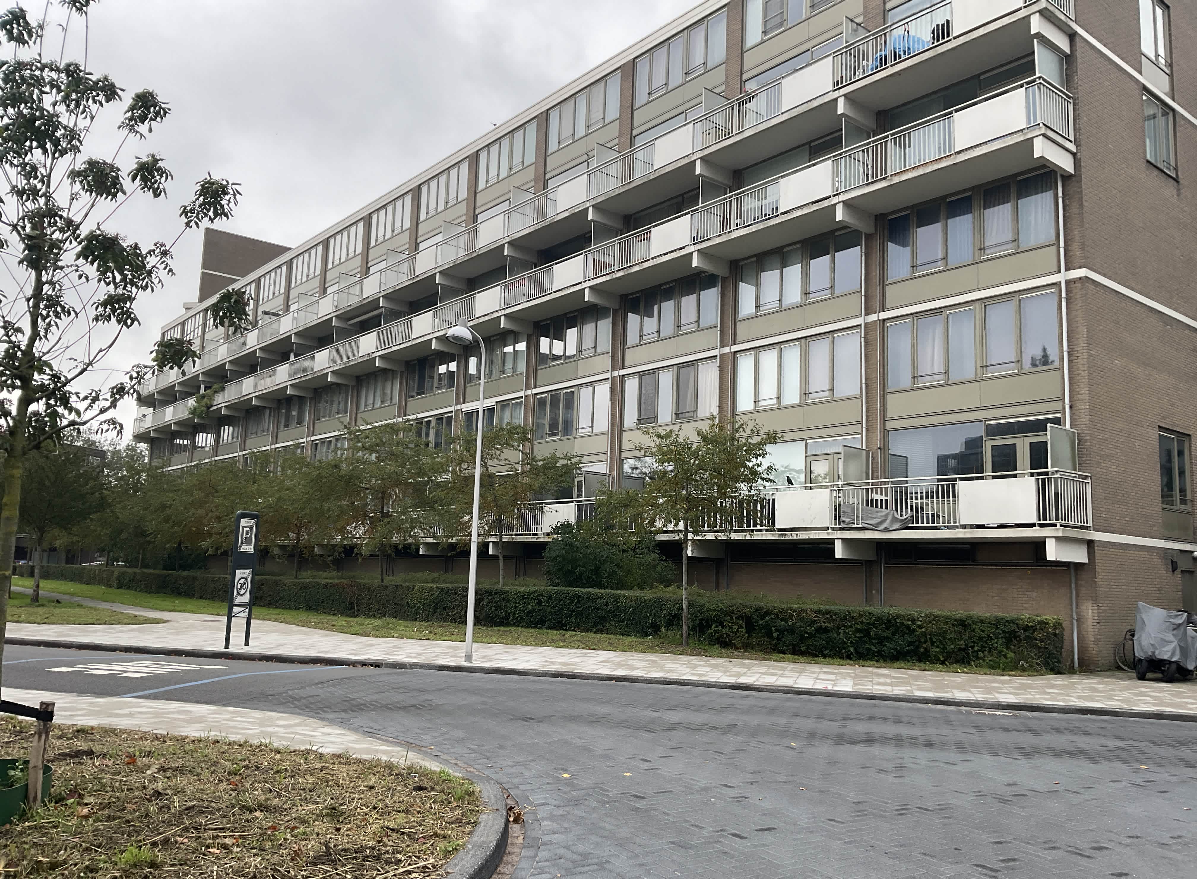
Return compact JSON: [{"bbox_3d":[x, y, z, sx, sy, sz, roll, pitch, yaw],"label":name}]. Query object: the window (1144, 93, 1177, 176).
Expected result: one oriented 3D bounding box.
[{"bbox_3d":[13.611,-7.341,24.344,1.752,1.699,0.150,8,-10,-38],"label":"window"}]

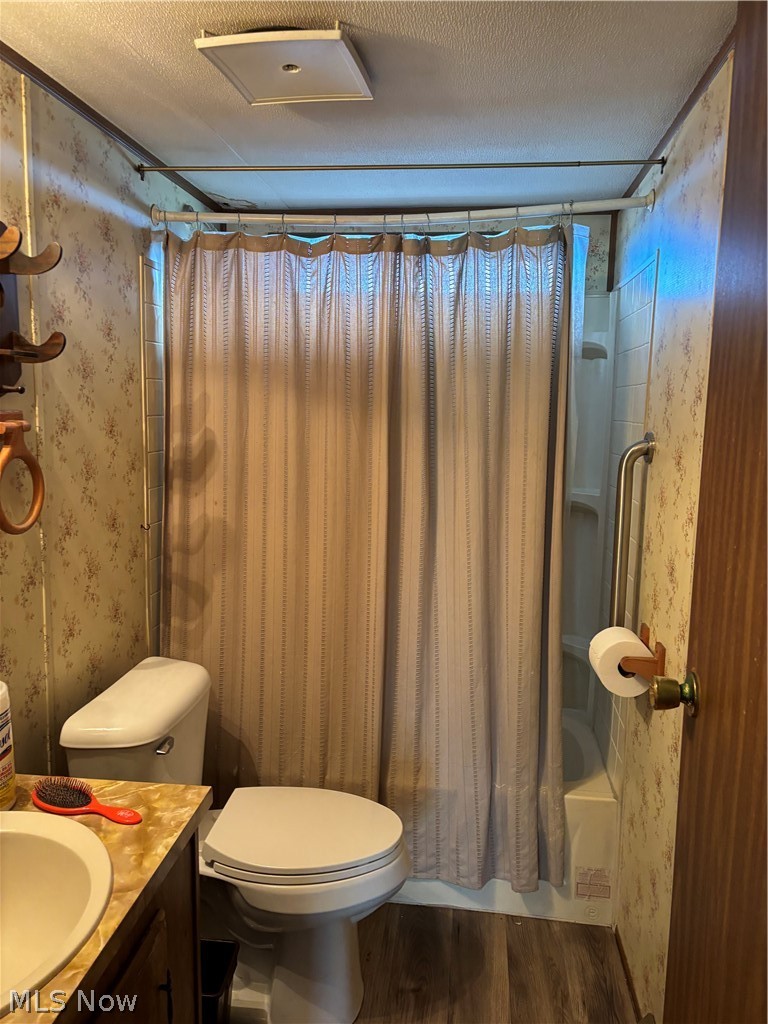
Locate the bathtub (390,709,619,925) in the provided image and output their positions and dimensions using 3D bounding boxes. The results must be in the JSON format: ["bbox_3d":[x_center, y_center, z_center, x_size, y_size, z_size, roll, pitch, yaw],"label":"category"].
[{"bbox_3d":[0.013,0.914,2.559,1.370,0.370,0.685,2,8,7],"label":"bathtub"}]

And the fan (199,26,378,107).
[{"bbox_3d":[-0.182,-0.890,1.533,0.270,0.042,0.266,3,8,10],"label":"fan"}]

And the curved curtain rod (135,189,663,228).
[{"bbox_3d":[0.020,-0.815,2.093,1.370,0.085,0.110,2,8,7],"label":"curved curtain rod"}]

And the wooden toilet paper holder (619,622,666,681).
[{"bbox_3d":[0.580,0.333,1.795,0.100,0.100,0.205,2,8,7],"label":"wooden toilet paper holder"}]

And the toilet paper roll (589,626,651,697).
[{"bbox_3d":[0.556,0.350,1.793,0.124,0.124,0.112,2,8,7],"label":"toilet paper roll"}]

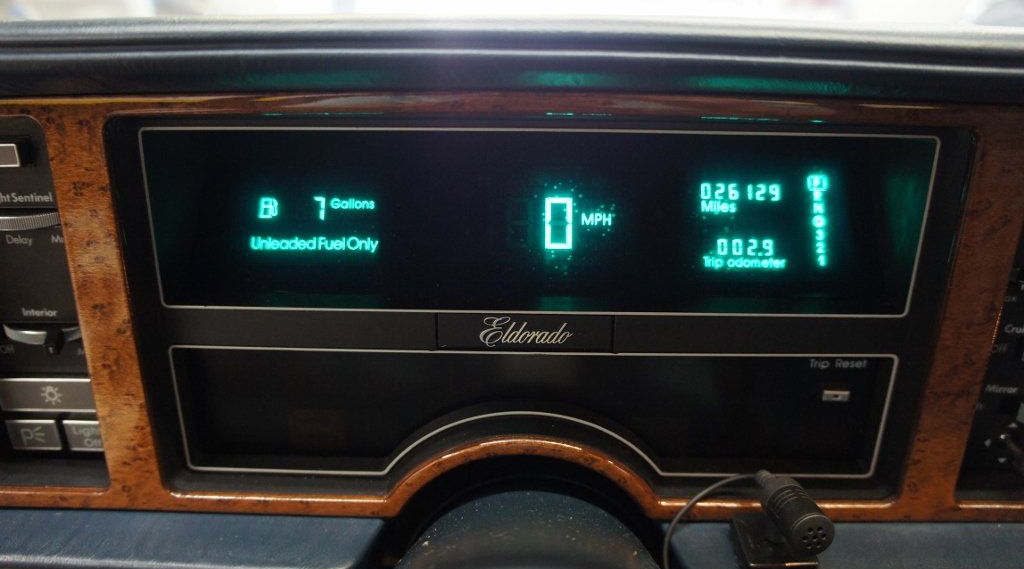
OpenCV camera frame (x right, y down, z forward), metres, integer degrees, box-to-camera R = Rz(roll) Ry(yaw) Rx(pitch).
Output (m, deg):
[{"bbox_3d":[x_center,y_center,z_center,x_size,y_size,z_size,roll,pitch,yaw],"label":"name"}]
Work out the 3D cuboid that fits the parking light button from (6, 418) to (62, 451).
[{"bbox_3d":[-0.233,0.072,0.378,0.024,0.016,0.009,1,19,0],"label":"parking light button"}]

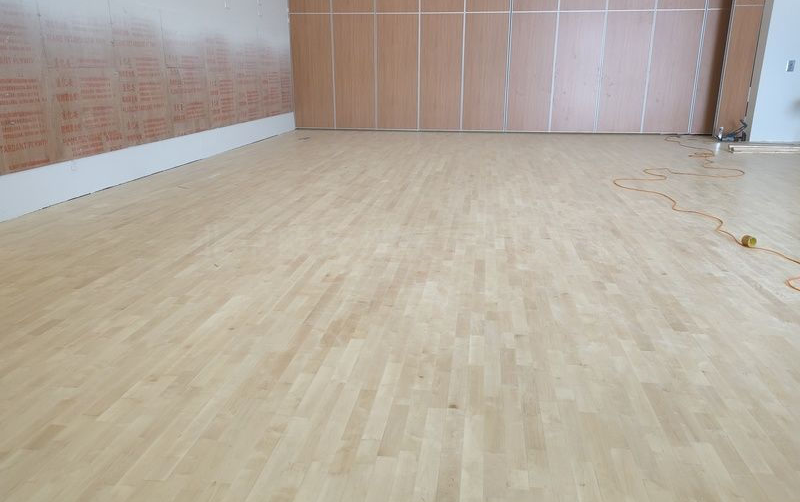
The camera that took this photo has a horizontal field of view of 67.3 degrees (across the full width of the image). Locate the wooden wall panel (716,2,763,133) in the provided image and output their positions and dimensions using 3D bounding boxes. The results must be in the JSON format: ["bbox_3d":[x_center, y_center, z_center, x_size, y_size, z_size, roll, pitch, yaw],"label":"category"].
[{"bbox_3d":[6.847,-3.601,12.132,0.516,2.501,0.050,2,17,7],"label":"wooden wall panel"}]

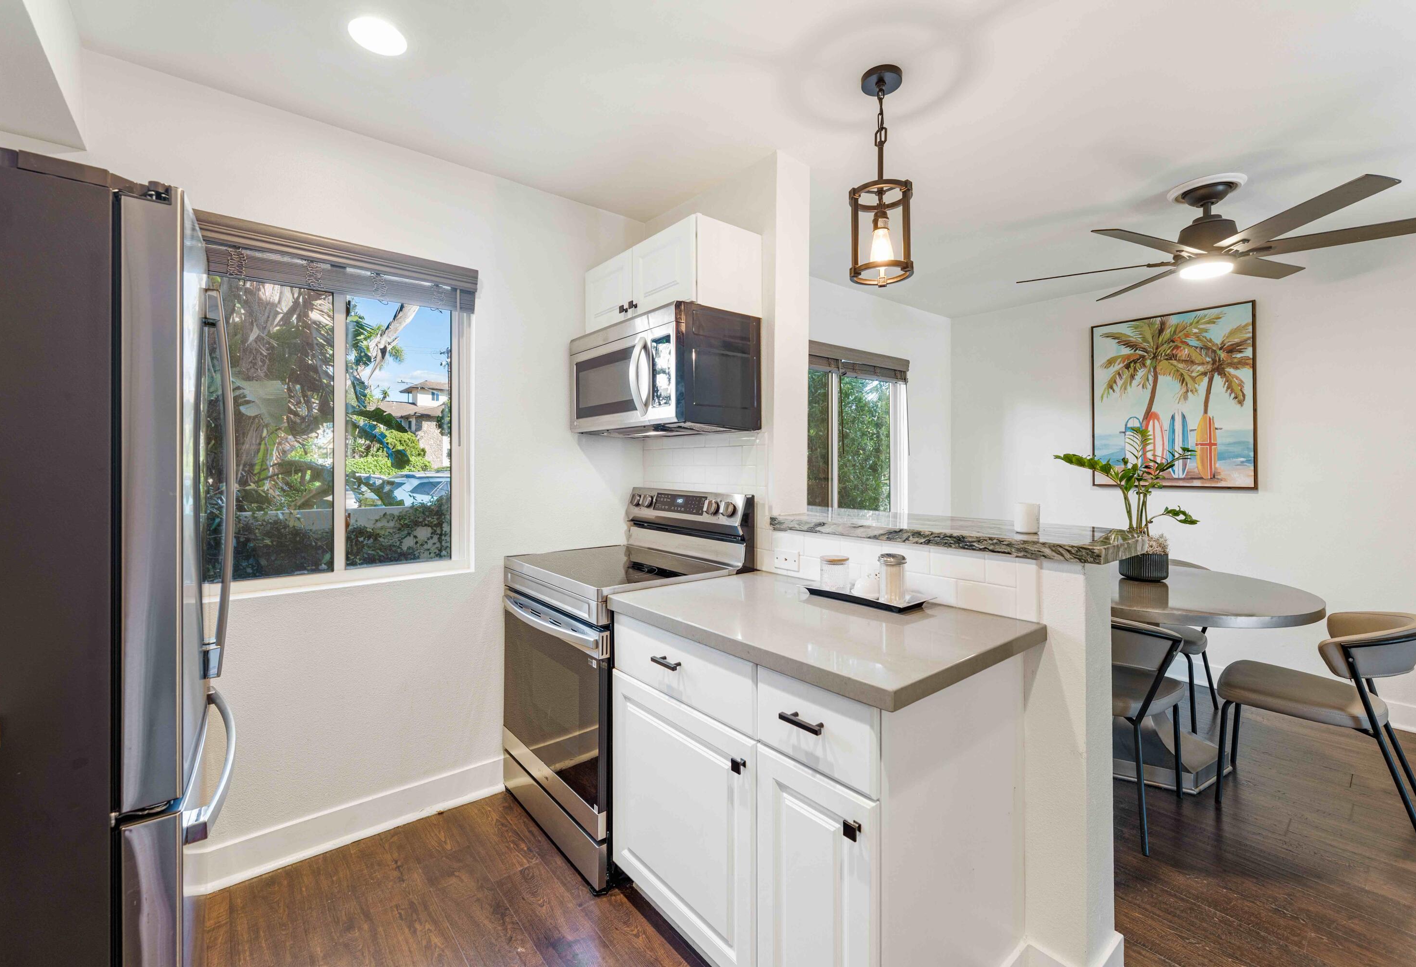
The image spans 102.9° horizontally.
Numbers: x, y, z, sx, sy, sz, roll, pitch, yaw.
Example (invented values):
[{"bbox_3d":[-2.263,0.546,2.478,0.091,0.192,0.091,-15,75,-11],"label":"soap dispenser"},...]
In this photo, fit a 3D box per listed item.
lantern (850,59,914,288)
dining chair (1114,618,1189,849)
[{"bbox_3d":[0.514,-0.904,1.669,0.178,0.586,0.178,0,1,0],"label":"lantern"},{"bbox_3d":[1.500,0.845,2.231,0.550,0.775,0.540,-1,1,-40],"label":"dining chair"}]

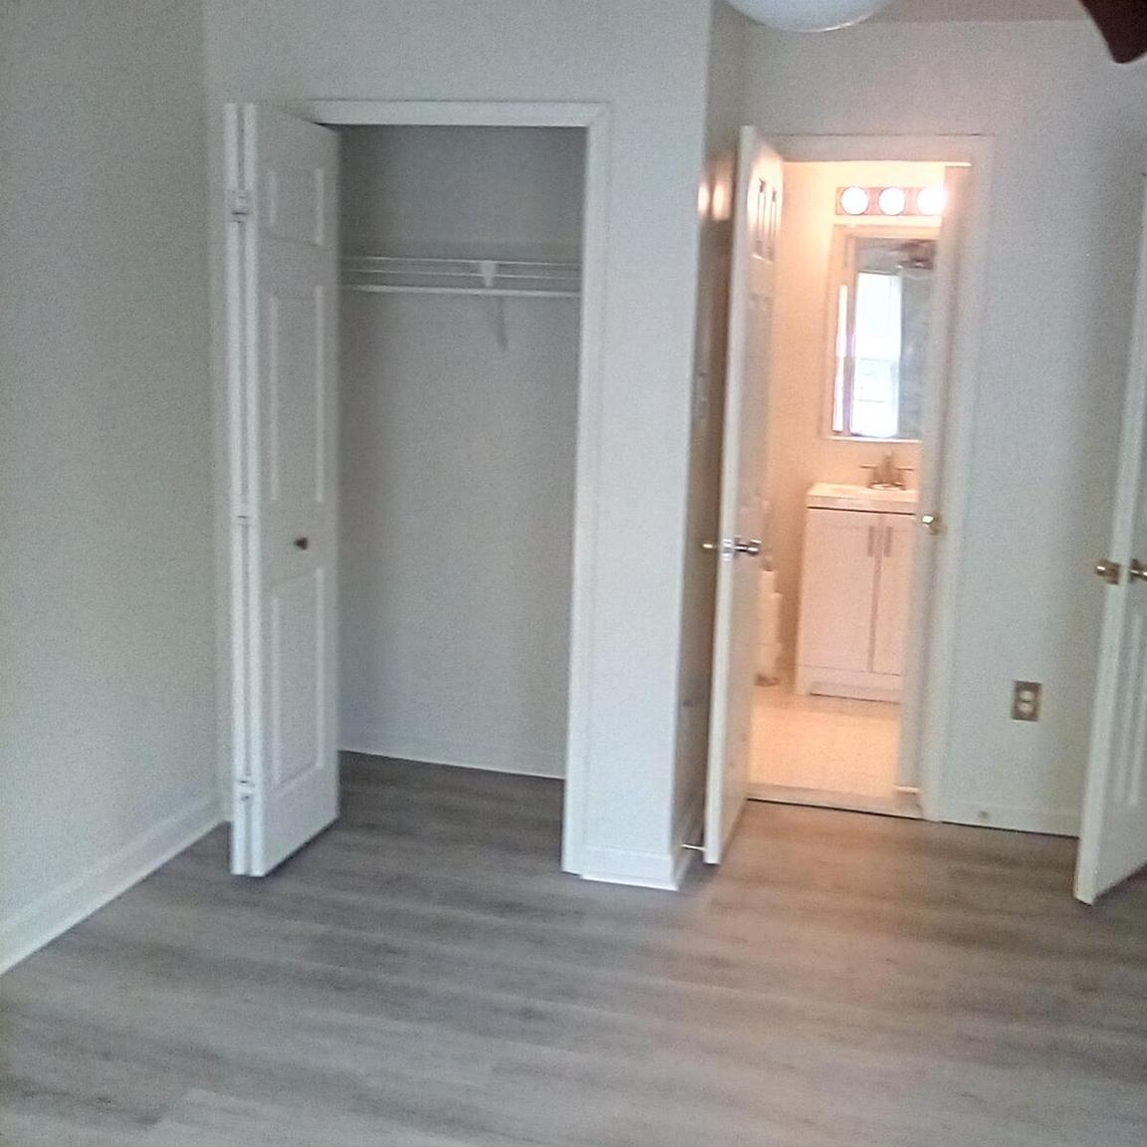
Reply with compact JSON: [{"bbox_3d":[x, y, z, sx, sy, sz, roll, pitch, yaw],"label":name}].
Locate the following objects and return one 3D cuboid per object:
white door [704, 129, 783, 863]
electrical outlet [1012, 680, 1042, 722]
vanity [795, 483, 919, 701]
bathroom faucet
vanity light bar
[{"bbox_3d":[0.508,-0.209,3.664,0.042,2.030,0.572,4,9,16],"label":"white door"},{"bbox_3d":[1.419,0.400,3.873,0.077,0.120,0.012,4,9,11],"label":"electrical outlet"},{"bbox_3d":[1.329,0.106,5.487,0.620,0.816,0.450,4,9,11],"label":"vanity"},{"bbox_3d":[1.393,-0.459,5.496,0.215,0.155,0.130,4,9,11],"label":"bathroom faucet"},{"bbox_3d":[1.388,-1.623,5.393,0.475,0.122,0.130,4,9,11],"label":"vanity light bar"}]

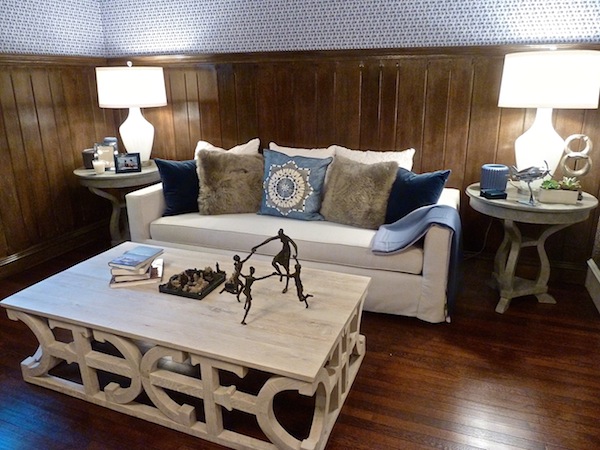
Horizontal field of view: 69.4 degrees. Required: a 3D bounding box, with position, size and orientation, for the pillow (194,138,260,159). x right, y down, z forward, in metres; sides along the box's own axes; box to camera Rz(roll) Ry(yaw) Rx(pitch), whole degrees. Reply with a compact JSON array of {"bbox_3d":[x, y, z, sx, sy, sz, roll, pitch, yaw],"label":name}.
[{"bbox_3d":[-0.635,-0.450,3.658,0.590,0.530,0.180,3,1,10],"label":"pillow"}]

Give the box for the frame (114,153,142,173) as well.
[{"bbox_3d":[-1.409,-0.502,3.556,0.195,0.150,0.050,-5,6,-14],"label":"frame"}]

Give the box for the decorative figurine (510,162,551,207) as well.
[{"bbox_3d":[1.325,-0.246,2.518,0.250,0.240,0.180,0,18,0],"label":"decorative figurine"}]

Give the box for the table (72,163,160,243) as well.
[{"bbox_3d":[-1.539,-0.150,3.868,0.755,0.715,0.755,6,19,20],"label":"table"}]

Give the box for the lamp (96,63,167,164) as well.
[{"bbox_3d":[-1.431,-0.951,3.774,0.550,0.866,0.550,6,19,20],"label":"lamp"}]

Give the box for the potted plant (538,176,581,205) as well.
[{"bbox_3d":[1.540,-0.210,2.562,0.215,0.140,0.110,6,19,18],"label":"potted plant"}]

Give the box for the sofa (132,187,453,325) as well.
[{"bbox_3d":[-0.054,0.015,3.342,2.355,0.700,0.900,6,19,20],"label":"sofa"}]

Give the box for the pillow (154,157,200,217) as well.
[{"bbox_3d":[-0.898,-0.338,3.496,0.470,0.470,0.170,-7,-5,-20],"label":"pillow"}]

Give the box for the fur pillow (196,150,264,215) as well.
[{"bbox_3d":[-0.547,-0.335,3.447,0.530,0.500,0.200,1,-2,4],"label":"fur pillow"}]

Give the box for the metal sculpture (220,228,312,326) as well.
[{"bbox_3d":[-0.136,0.222,1.947,0.400,0.330,0.330,0,18,0],"label":"metal sculpture"}]

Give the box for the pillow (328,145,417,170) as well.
[{"bbox_3d":[0.506,-0.326,3.245,0.600,0.530,0.180,7,2,23],"label":"pillow"}]

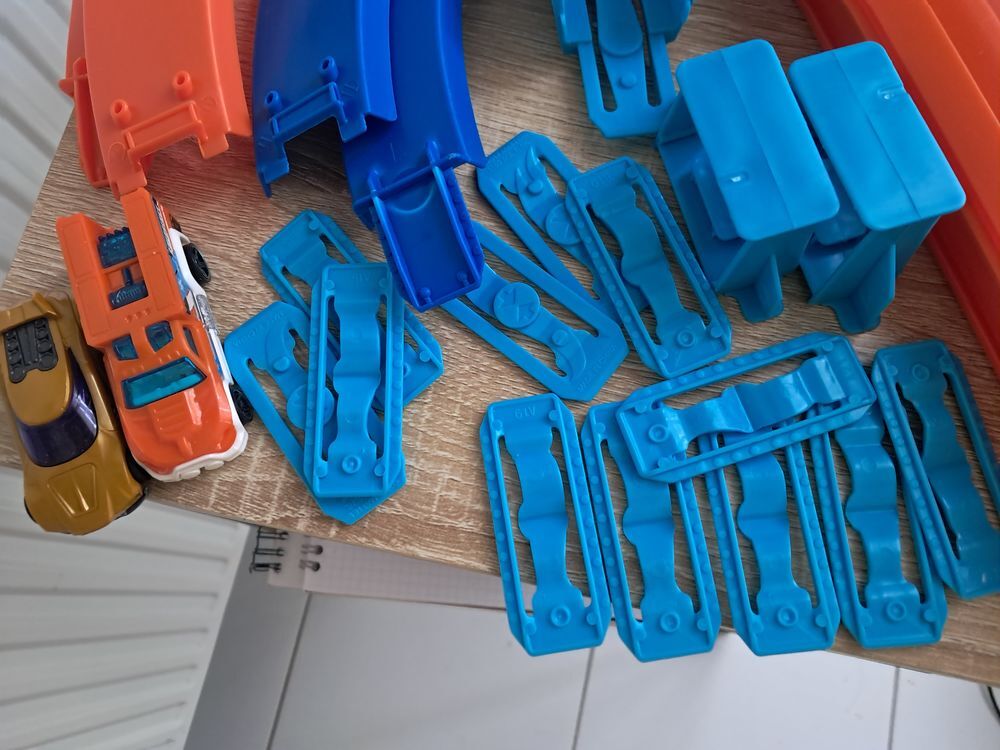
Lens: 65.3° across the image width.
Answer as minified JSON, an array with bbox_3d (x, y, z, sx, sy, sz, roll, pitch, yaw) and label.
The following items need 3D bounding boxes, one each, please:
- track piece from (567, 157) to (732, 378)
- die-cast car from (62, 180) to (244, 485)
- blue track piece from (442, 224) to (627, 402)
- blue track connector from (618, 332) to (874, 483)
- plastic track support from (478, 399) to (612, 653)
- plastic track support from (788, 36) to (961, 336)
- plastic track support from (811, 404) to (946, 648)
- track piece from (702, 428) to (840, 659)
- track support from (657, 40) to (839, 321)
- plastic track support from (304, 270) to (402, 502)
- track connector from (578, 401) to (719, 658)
[{"bbox_3d":[0.041,-0.031,0.218,0.026,0.007,0.065,-22,74,-4],"label":"track piece"},{"bbox_3d":[-0.094,-0.009,0.211,0.030,0.025,0.078,-21,74,-4],"label":"die-cast car"},{"bbox_3d":[0.005,-0.020,0.231,0.068,0.006,0.027,37,80,13],"label":"blue track piece"},{"bbox_3d":[0.064,0.008,0.204,0.065,0.007,0.026,-18,74,-3],"label":"blue track connector"},{"bbox_3d":[0.012,0.039,0.212,0.027,0.006,0.068,-10,74,1],"label":"plastic track support"},{"bbox_3d":[0.095,-0.056,0.215,0.027,0.038,0.074,-16,74,-1],"label":"plastic track support"},{"bbox_3d":[0.100,0.036,0.207,0.027,0.006,0.068,-6,74,2],"label":"plastic track support"},{"bbox_3d":[0.071,0.038,0.208,0.027,0.006,0.068,-8,74,2],"label":"track piece"},{"bbox_3d":[0.067,-0.051,0.212,0.027,0.032,0.067,-14,73,-1],"label":"track support"},{"bbox_3d":[-0.039,0.000,0.212,0.026,0.007,0.065,-2,73,2],"label":"plastic track support"},{"bbox_3d":[0.040,0.040,0.210,0.027,0.006,0.068,-10,74,1],"label":"track connector"}]

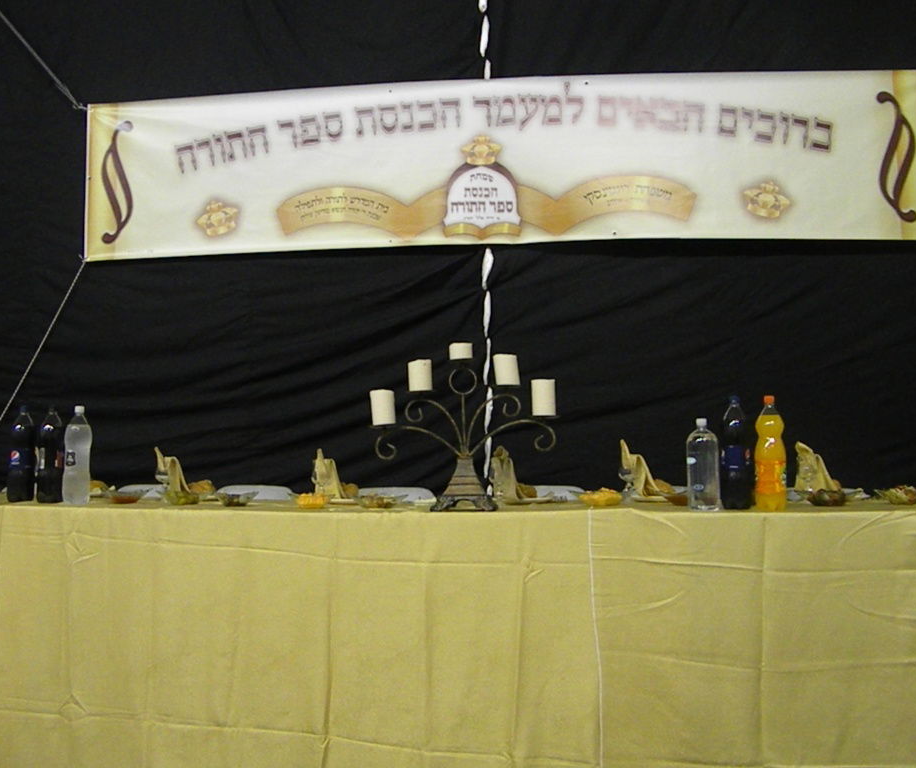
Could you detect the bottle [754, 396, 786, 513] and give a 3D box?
[{"bbox_3d":[0.898,0.199,2.385,0.090,0.333,0.090,-1,-3,10],"label":"bottle"}]

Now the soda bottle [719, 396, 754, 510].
[{"bbox_3d":[0.797,0.196,2.370,0.093,0.322,0.093,-1,-4,9],"label":"soda bottle"}]

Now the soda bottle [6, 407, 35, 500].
[{"bbox_3d":[-1.447,0.230,2.750,0.089,0.322,0.089,1,-4,-20],"label":"soda bottle"}]

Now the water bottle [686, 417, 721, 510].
[{"bbox_3d":[0.698,0.225,2.360,0.093,0.262,0.093,-1,-4,9],"label":"water bottle"}]

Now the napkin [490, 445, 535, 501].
[{"bbox_3d":[0.185,0.295,2.790,0.135,0.185,0.120,-1,-4,9],"label":"napkin"}]

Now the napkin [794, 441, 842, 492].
[{"bbox_3d":[1.141,0.265,2.630,0.140,0.170,0.110,-1,-3,10],"label":"napkin"}]

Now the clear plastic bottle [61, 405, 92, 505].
[{"bbox_3d":[-1.270,0.235,2.765,0.090,0.334,0.090,-1,-3,10],"label":"clear plastic bottle"}]

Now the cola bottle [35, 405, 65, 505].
[{"bbox_3d":[-1.371,0.235,2.790,0.090,0.332,0.090,-1,-3,10],"label":"cola bottle"}]

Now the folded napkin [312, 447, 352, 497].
[{"bbox_3d":[-0.432,0.309,2.860,0.115,0.172,0.110,-1,-4,9],"label":"folded napkin"}]

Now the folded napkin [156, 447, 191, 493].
[{"bbox_3d":[-0.979,0.298,2.840,0.110,0.165,0.105,-1,-3,10],"label":"folded napkin"}]

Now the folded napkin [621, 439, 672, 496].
[{"bbox_3d":[0.617,0.275,2.720,0.155,0.195,0.120,-1,-4,9],"label":"folded napkin"}]

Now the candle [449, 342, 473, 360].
[{"bbox_3d":[0.009,-0.099,2.530,0.071,0.051,0.071,0,-3,0],"label":"candle"}]

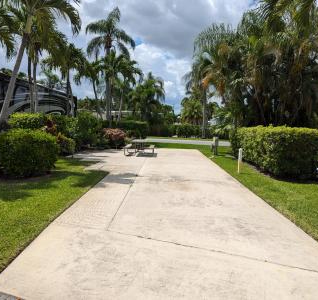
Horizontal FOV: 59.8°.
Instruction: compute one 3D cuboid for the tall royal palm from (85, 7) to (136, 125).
[{"bbox_3d":[-4.732,-7.305,26.423,4.900,12.800,4.900,0,5,0],"label":"tall royal palm"}]

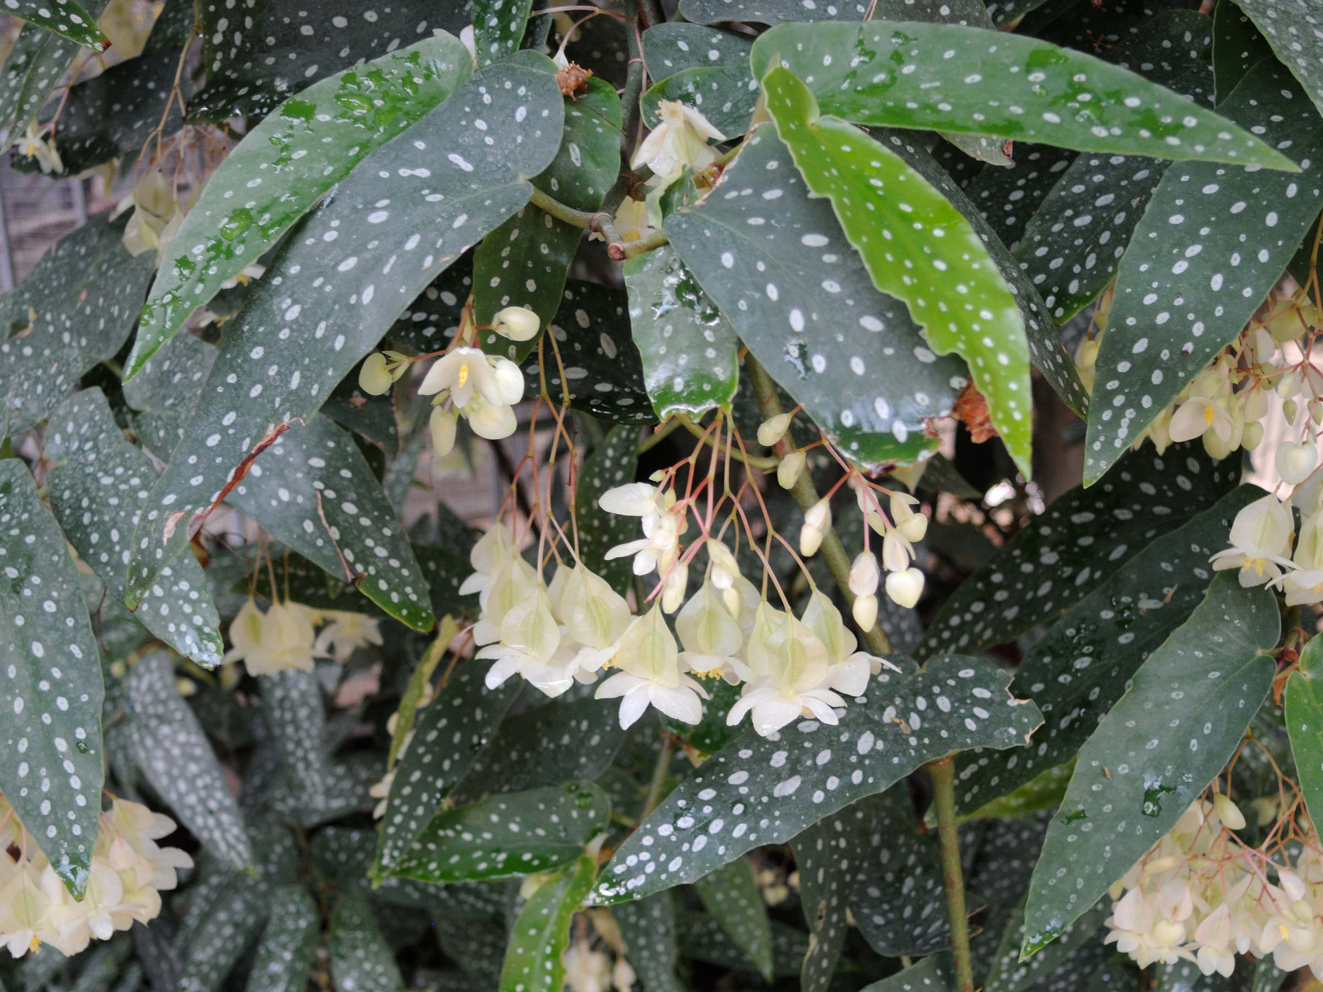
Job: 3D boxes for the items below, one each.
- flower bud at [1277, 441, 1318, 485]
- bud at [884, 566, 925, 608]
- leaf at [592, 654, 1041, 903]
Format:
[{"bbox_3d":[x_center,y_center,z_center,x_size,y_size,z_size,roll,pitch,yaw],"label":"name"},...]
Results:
[{"bbox_3d":[0.286,-0.015,0.481,0.018,0.019,0.012,0,10,0],"label":"flower bud"},{"bbox_3d":[0.100,0.037,0.438,0.015,0.016,0.010,0,10,0],"label":"bud"},{"bbox_3d":[0.071,0.120,0.459,0.200,0.021,0.061,-19,51,-14],"label":"leaf"}]

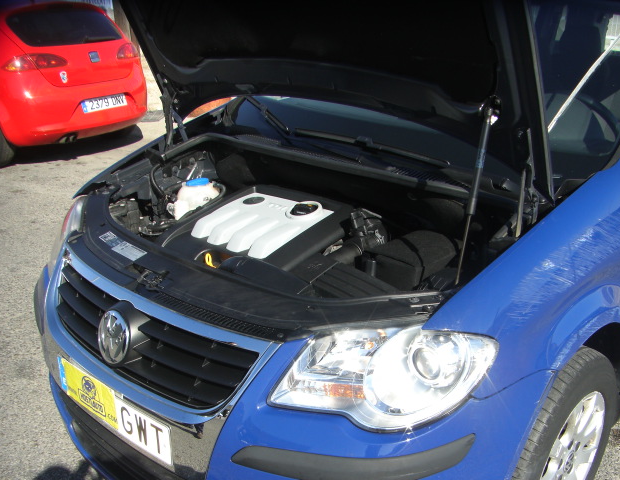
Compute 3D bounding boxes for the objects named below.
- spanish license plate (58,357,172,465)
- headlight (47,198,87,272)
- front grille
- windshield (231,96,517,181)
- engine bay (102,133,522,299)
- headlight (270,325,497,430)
[{"bbox_3d":[-0.518,0.442,1.860,0.520,0.110,0.020,16,26,40],"label":"spanish license plate"},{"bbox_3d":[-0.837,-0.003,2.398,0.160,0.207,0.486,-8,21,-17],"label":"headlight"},{"bbox_3d":[-0.468,0.242,1.850,0.860,0.200,0.150,16,26,40],"label":"front grille"},{"bbox_3d":[0.437,-0.653,2.574,1.420,0.200,0.880,16,62,40],"label":"windshield"},{"bbox_3d":[-0.119,0.005,2.165,1.360,0.400,0.760,16,26,40],"label":"engine bay"},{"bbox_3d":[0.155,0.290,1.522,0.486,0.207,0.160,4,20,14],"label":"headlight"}]

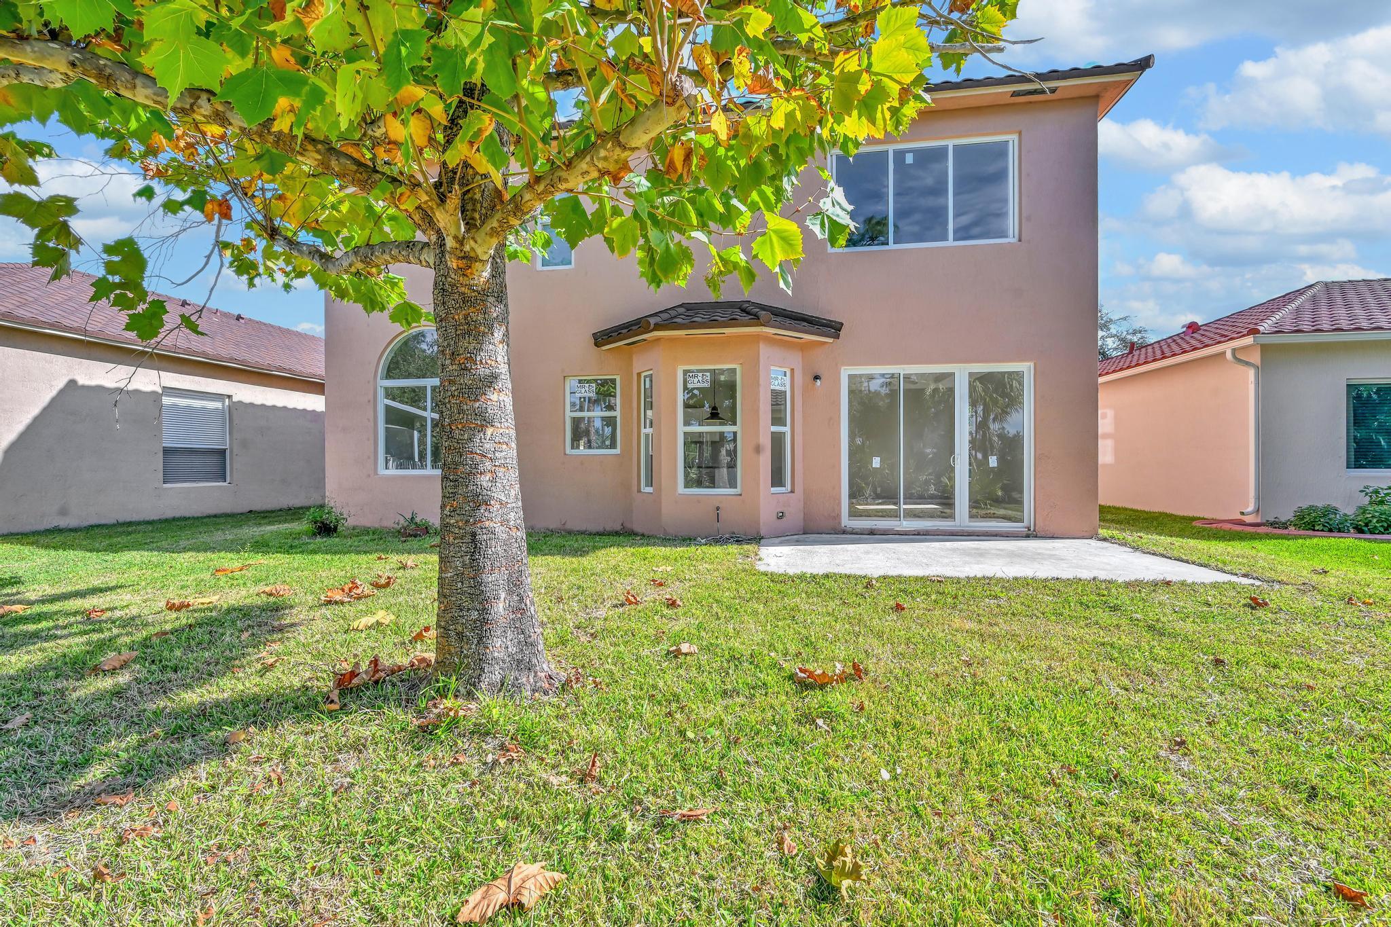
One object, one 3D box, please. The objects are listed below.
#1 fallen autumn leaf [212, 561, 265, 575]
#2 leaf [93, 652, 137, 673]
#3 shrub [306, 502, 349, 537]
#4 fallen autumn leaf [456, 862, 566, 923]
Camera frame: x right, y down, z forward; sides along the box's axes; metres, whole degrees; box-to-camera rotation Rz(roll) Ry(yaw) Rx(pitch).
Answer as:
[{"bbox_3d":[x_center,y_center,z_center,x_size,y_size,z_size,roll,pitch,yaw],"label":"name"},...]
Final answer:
[{"bbox_3d":[-4.647,1.061,5.500,0.380,0.070,0.240,0,0,-44],"label":"fallen autumn leaf"},{"bbox_3d":[-3.254,1.115,3.030,0.230,0.060,0.190,0,0,-40],"label":"leaf"},{"bbox_3d":[-5.722,0.861,8.400,0.560,0.540,0.540,0,0,-34],"label":"shrub"},{"bbox_3d":[-0.494,1.154,1.450,0.270,0.060,0.180,0,0,-27],"label":"fallen autumn leaf"}]

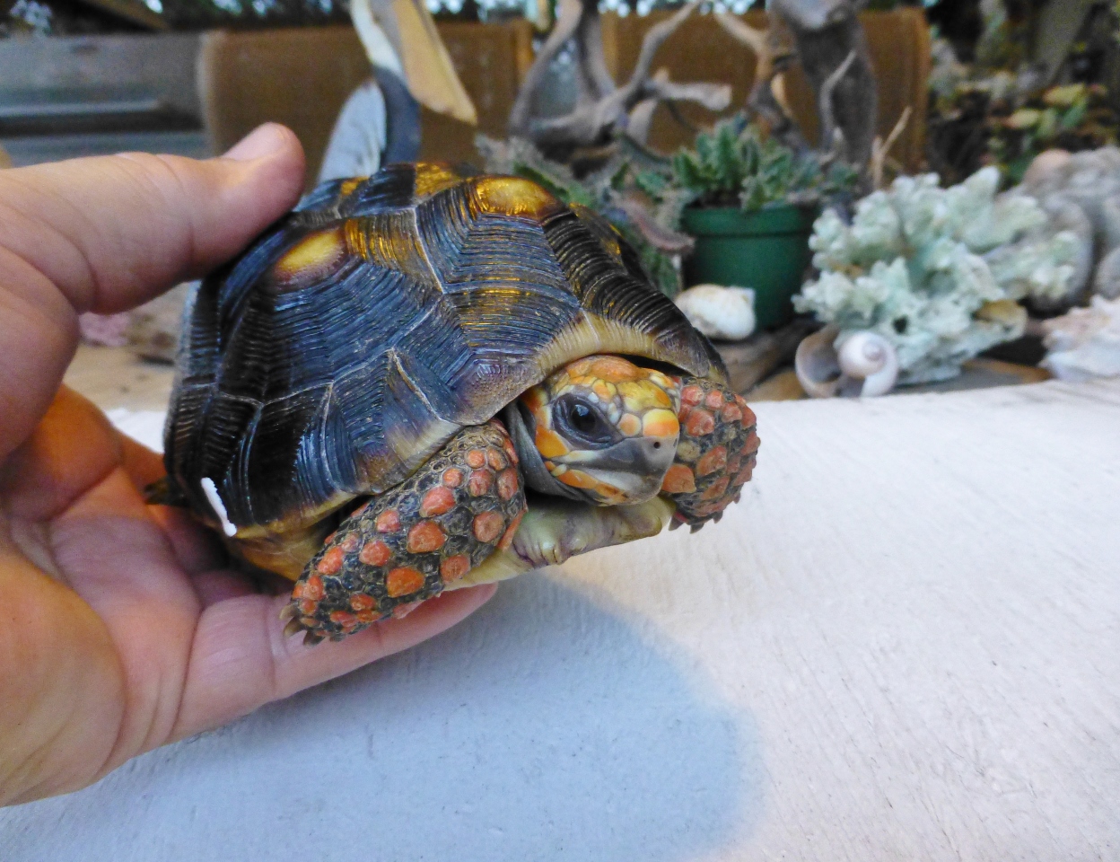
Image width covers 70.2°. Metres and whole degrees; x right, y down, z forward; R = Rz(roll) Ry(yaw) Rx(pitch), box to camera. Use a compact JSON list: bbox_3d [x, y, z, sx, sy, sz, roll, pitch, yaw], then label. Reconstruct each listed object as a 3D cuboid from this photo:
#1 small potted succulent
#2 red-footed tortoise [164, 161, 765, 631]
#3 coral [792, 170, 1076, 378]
[{"bbox_3d":[0.141,-0.150,0.580,0.137,0.148,0.135,4,17,13],"label":"small potted succulent"},{"bbox_3d":[-0.026,-0.017,0.183,0.113,0.082,0.140,-13,7,-33],"label":"red-footed tortoise"},{"bbox_3d":[0.261,-0.107,0.550,0.183,0.137,0.130,8,19,24],"label":"coral"}]

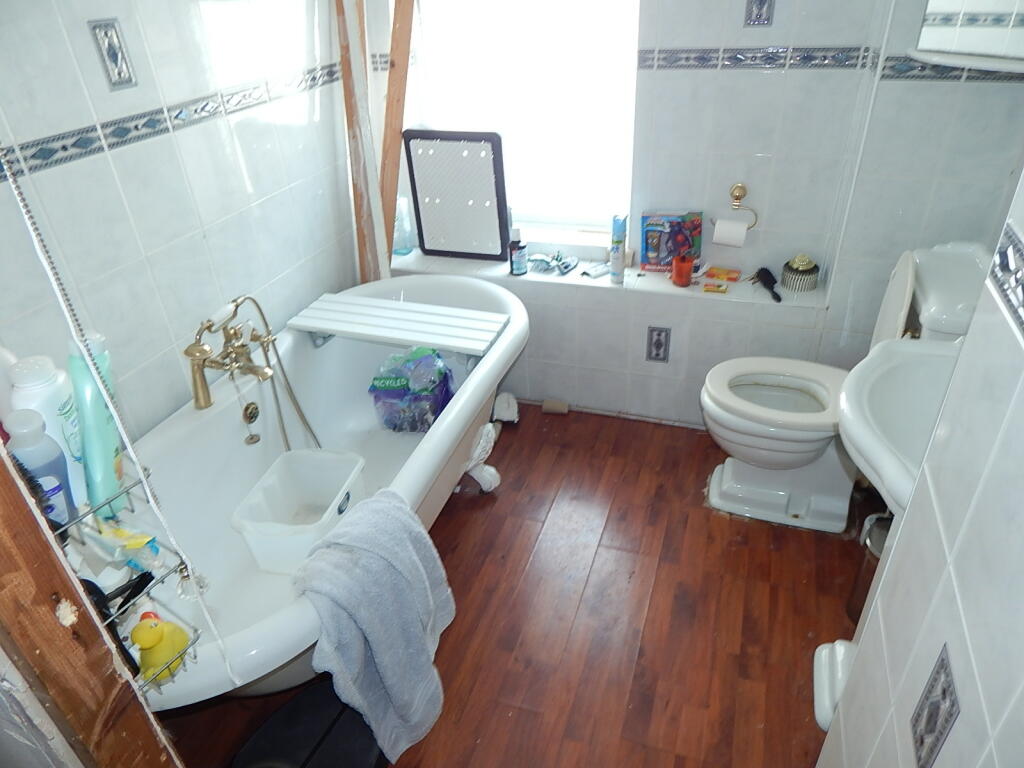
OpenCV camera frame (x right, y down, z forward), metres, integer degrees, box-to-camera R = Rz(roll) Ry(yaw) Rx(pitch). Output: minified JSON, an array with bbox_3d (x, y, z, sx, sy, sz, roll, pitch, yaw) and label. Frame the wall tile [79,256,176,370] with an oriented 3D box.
[{"bbox_3d":[-0.947,-0.168,1.622,0.010,0.250,0.200,9,35,17],"label":"wall tile"}]

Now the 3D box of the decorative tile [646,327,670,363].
[{"bbox_3d":[0.528,-0.138,2.335,0.079,0.142,0.009,9,35,17],"label":"decorative tile"}]

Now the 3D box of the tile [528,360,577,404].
[{"bbox_3d":[0.169,-0.006,2.635,0.200,0.199,0.010,9,35,18],"label":"tile"}]

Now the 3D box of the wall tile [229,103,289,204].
[{"bbox_3d":[-0.770,-0.701,1.984,0.010,0.253,0.200,9,35,18],"label":"wall tile"}]

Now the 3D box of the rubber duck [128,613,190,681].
[{"bbox_3d":[-0.501,0.376,0.928,0.068,0.078,0.082,-11,33,-13],"label":"rubber duck"}]

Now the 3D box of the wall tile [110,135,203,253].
[{"bbox_3d":[-0.875,-0.471,1.605,0.010,0.250,0.200,8,34,16],"label":"wall tile"}]

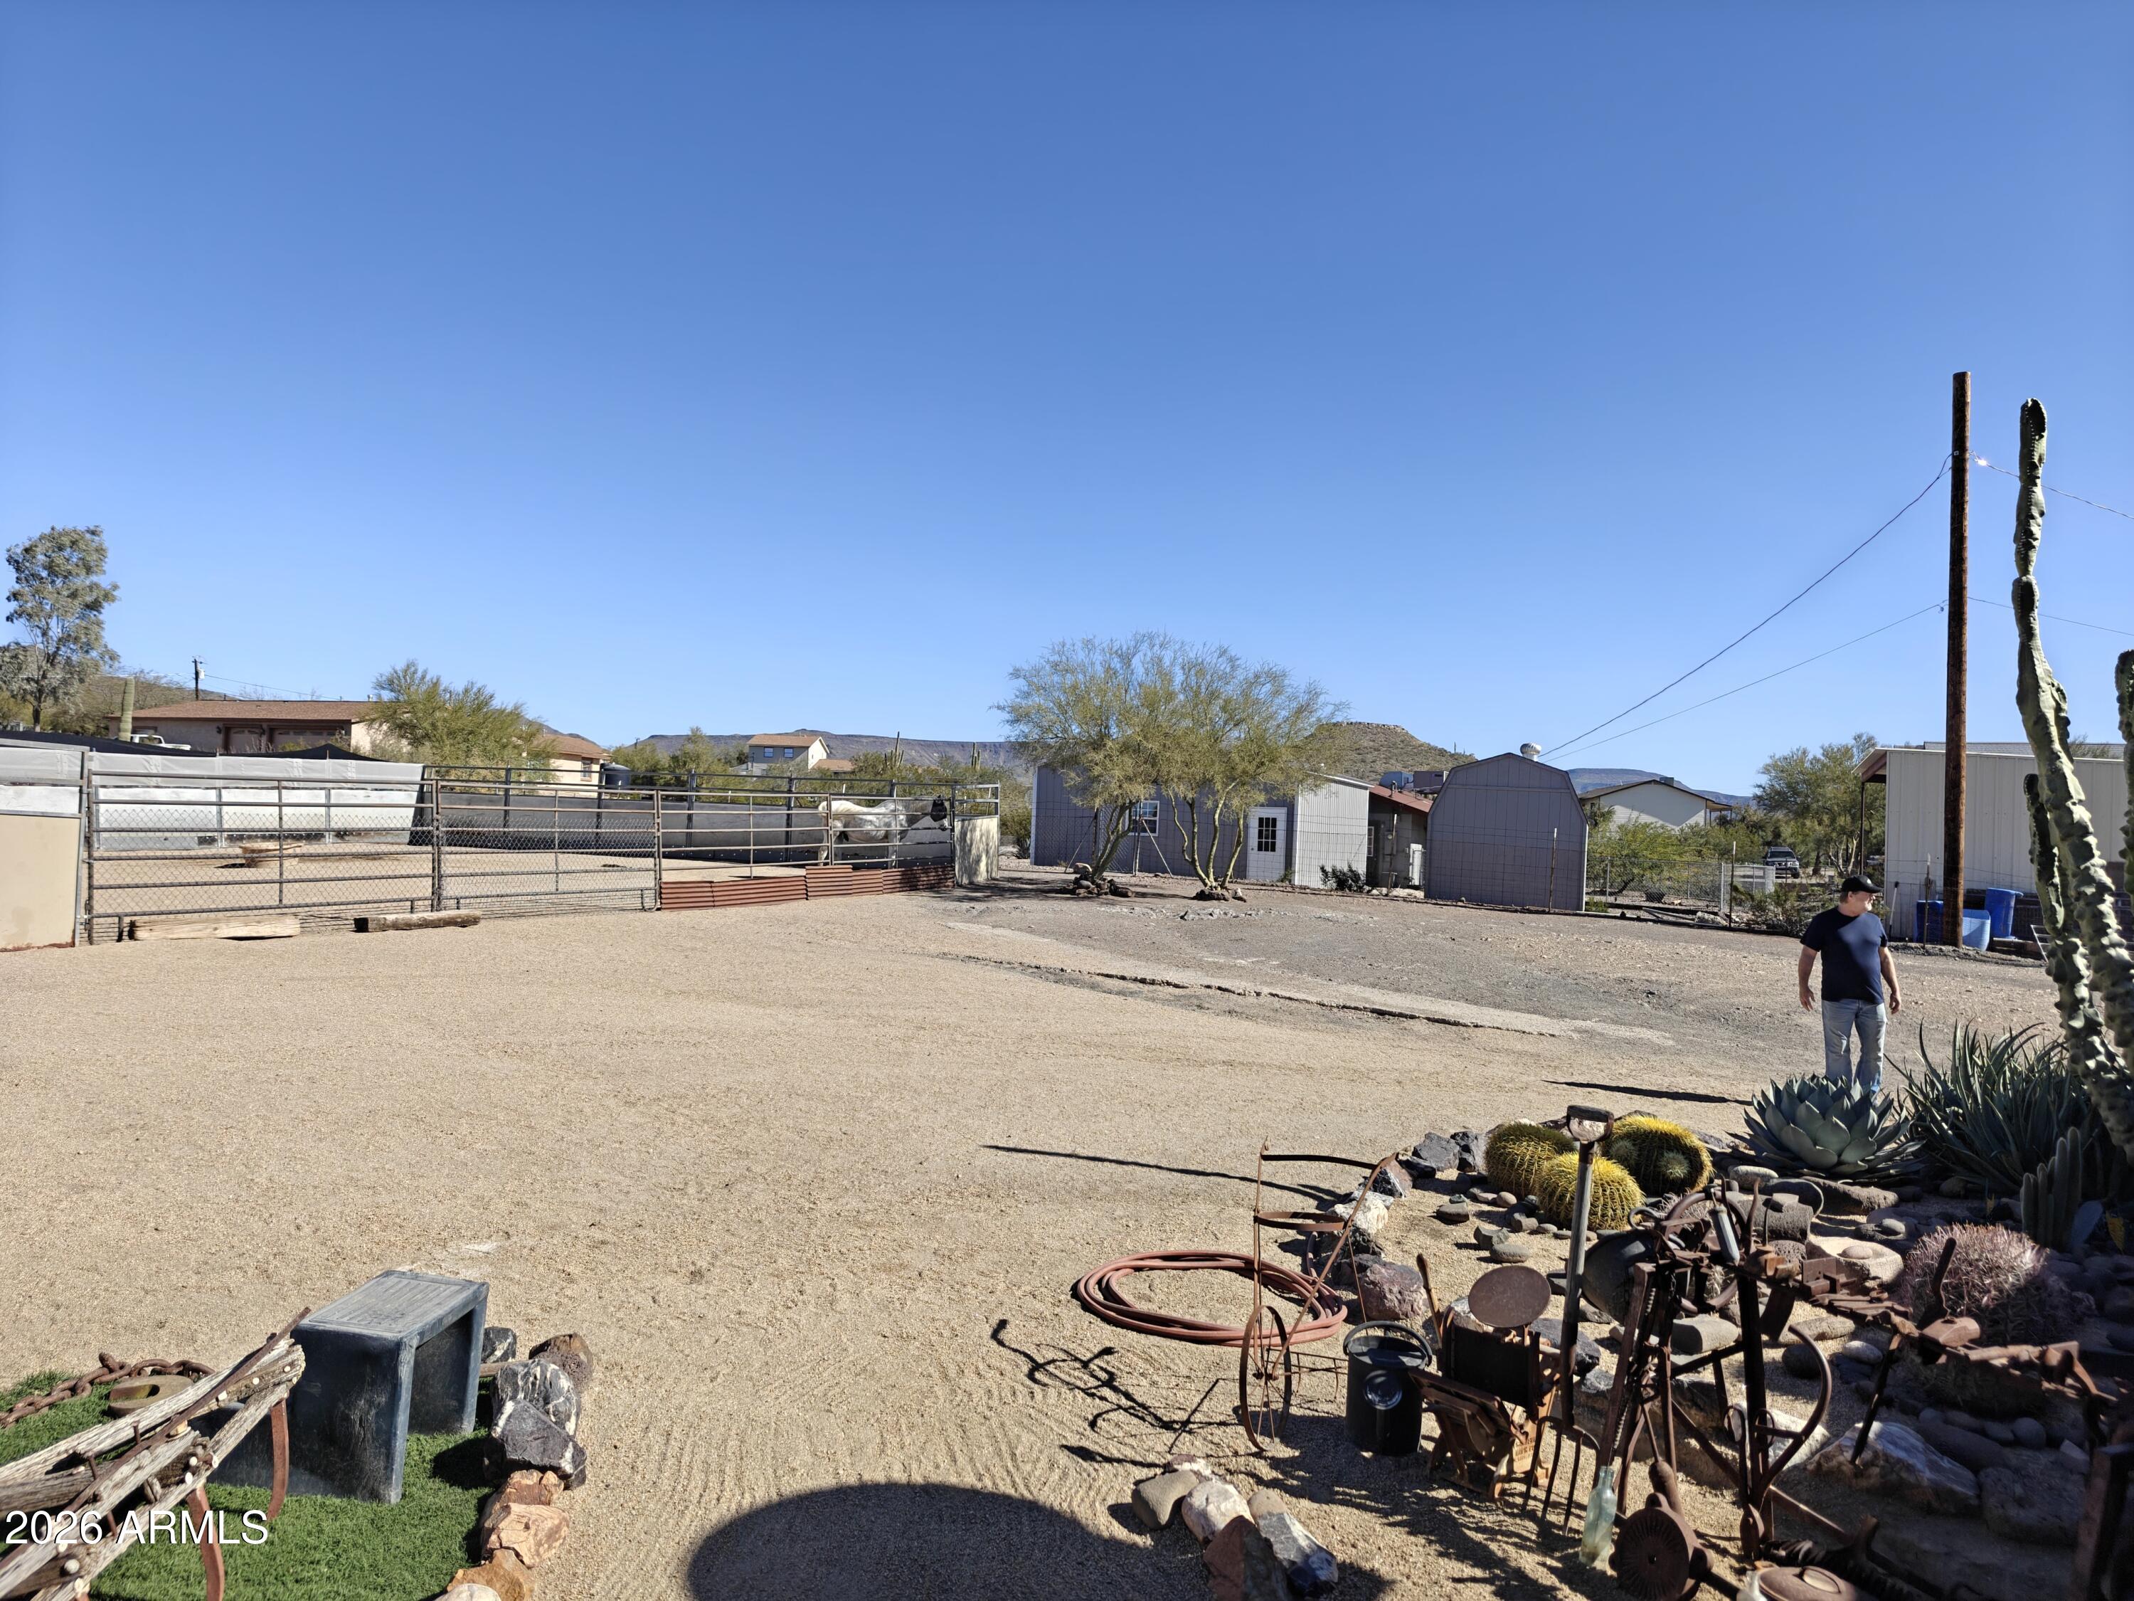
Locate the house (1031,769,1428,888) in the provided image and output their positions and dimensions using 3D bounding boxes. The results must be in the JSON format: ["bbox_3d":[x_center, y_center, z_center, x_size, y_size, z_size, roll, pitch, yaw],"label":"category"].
[{"bbox_3d":[3.892,0.783,41.701,8.564,3.050,4.663,1,-2,35],"label":"house"}]

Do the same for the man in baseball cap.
[{"bbox_3d":[5.741,1.437,10.400,0.660,1.770,0.380,2,0,10],"label":"man in baseball cap"}]

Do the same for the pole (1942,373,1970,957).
[{"bbox_3d":[15.249,-2.429,24.300,0.310,9.800,0.310,1,0,30],"label":"pole"}]

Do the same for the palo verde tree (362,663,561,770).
[{"bbox_3d":[-20.515,-1.891,48.000,6.400,5.700,6.100,2,-1,0],"label":"palo verde tree"}]

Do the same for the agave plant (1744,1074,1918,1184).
[{"bbox_3d":[4.555,1.932,8.450,1.030,0.580,1.000,2,-1,0],"label":"agave plant"}]

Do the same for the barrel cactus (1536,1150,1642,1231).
[{"bbox_3d":[2.576,1.926,7.000,0.520,0.420,0.520,2,-1,0],"label":"barrel cactus"}]

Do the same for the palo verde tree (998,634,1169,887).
[{"bbox_3d":[0.556,-1.008,35.000,4.600,6.100,4.500,2,-1,0],"label":"palo verde tree"}]

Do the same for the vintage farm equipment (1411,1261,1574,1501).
[{"bbox_3d":[1.257,1.711,4.200,0.330,0.580,0.390,1,-2,40],"label":"vintage farm equipment"}]

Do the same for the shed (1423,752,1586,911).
[{"bbox_3d":[9.700,0.600,30.800,3.050,3.100,4.300,2,0,21],"label":"shed"}]

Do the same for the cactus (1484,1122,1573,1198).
[{"bbox_3d":[2.251,1.748,6.900,0.450,0.390,0.450,2,0,18],"label":"cactus"}]

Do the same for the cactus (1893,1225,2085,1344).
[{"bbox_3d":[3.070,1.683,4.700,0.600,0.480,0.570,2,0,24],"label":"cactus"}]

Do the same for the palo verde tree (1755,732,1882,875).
[{"bbox_3d":[34.126,0.263,64.000,6.600,6.500,6.400,2,0,30],"label":"palo verde tree"}]

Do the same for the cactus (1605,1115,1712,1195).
[{"bbox_3d":[3.251,1.949,7.800,0.580,0.450,0.570,2,-1,0],"label":"cactus"}]

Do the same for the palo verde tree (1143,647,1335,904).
[{"bbox_3d":[4.116,-0.729,33.500,4.600,6.000,4.500,2,-1,0],"label":"palo verde tree"}]

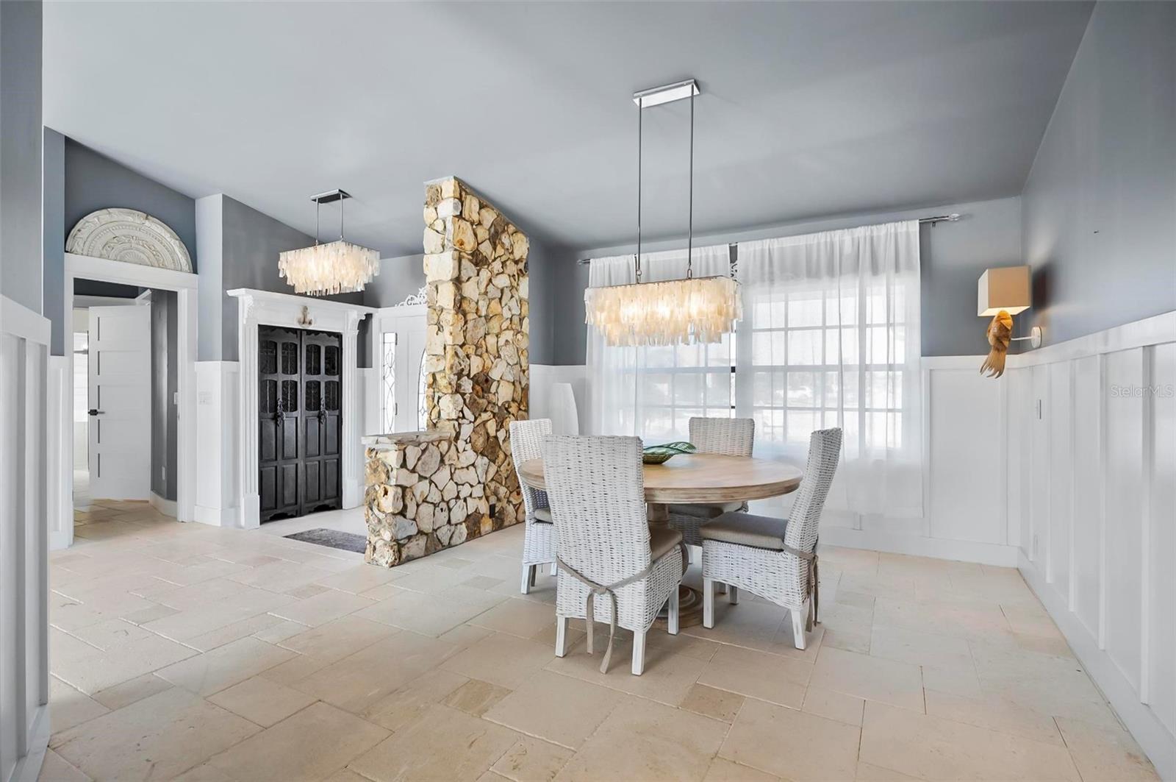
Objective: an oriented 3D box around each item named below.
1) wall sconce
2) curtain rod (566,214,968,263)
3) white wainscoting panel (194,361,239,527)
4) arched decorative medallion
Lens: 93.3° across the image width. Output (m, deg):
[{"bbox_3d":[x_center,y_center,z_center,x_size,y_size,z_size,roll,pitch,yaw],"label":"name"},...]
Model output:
[{"bbox_3d":[2.508,-0.385,3.290,0.270,0.620,0.410,0,0,29],"label":"wall sconce"},{"bbox_3d":[1.230,-1.210,4.548,3.060,0.060,0.080,0,0,29],"label":"curtain rod"},{"bbox_3d":[-3.383,0.465,5.044,0.460,1.450,0.170,0,0,29],"label":"white wainscoting panel"},{"bbox_3d":[-3.847,-1.315,4.739,0.060,0.470,0.900,0,0,29],"label":"arched decorative medallion"}]

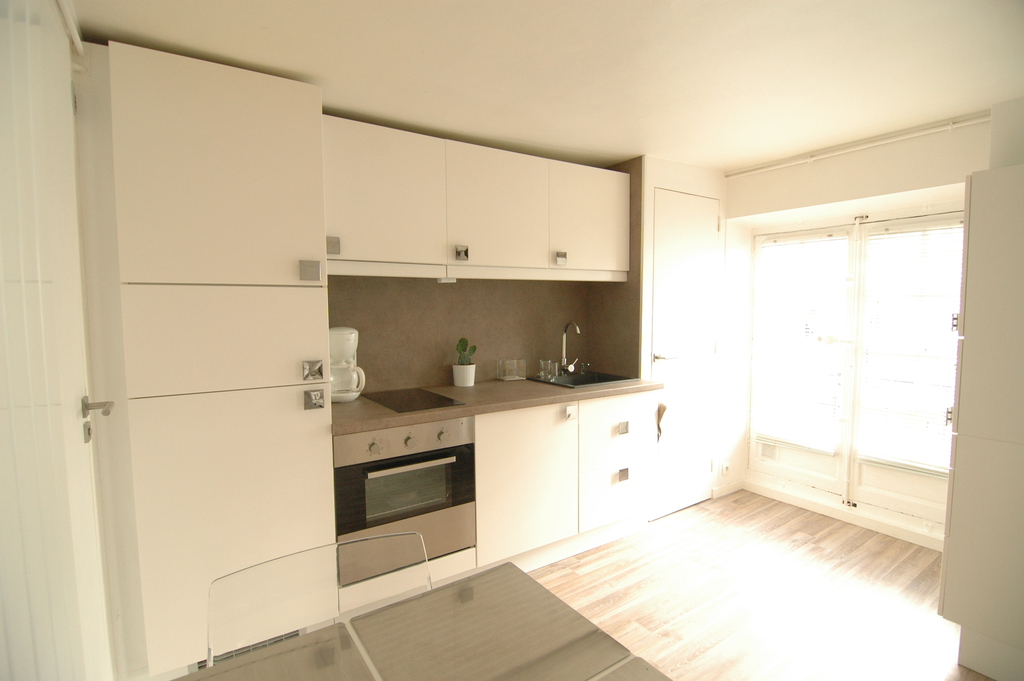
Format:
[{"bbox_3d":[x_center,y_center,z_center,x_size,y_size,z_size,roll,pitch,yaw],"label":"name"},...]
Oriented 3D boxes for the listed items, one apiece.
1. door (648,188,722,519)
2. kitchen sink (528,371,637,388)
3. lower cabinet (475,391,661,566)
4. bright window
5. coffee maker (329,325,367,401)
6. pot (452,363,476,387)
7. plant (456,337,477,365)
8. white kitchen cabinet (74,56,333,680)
[{"bbox_3d":[1.113,0.097,2.951,0.625,2.047,0.045,-3,5,-31],"label":"door"},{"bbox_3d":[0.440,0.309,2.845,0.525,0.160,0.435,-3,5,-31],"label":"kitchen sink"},{"bbox_3d":[0.201,0.690,2.647,1.210,0.790,0.600,-3,5,-31],"label":"lower cabinet"},{"bbox_3d":[2.099,0.038,2.828,0.100,1.500,1.160,-3,5,-38],"label":"bright window"},{"bbox_3d":[-0.843,0.114,2.248,0.195,0.351,0.210,-4,5,-41],"label":"coffee maker"},{"bbox_3d":[-0.277,0.197,2.636,0.128,0.125,0.128,0,4,0],"label":"pot"},{"bbox_3d":[-0.265,0.065,2.635,0.112,0.155,0.075,-3,5,-31],"label":"plant"},{"bbox_3d":[-1.103,0.139,1.830,0.612,2.120,0.610,-3,5,-31],"label":"white kitchen cabinet"}]

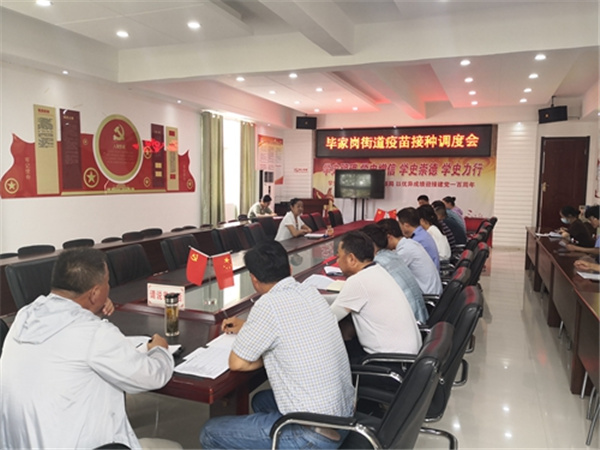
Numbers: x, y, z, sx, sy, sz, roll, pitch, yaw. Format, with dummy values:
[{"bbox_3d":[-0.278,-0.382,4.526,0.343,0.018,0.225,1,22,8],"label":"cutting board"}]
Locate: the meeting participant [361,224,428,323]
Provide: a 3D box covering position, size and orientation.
[{"bbox_3d":[0.597,0.621,3.458,0.800,1.240,0.480,4,6,25],"label":"meeting participant"}]

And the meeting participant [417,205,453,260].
[{"bbox_3d":[1.444,0.404,5.628,0.750,1.270,0.480,4,6,25],"label":"meeting participant"}]

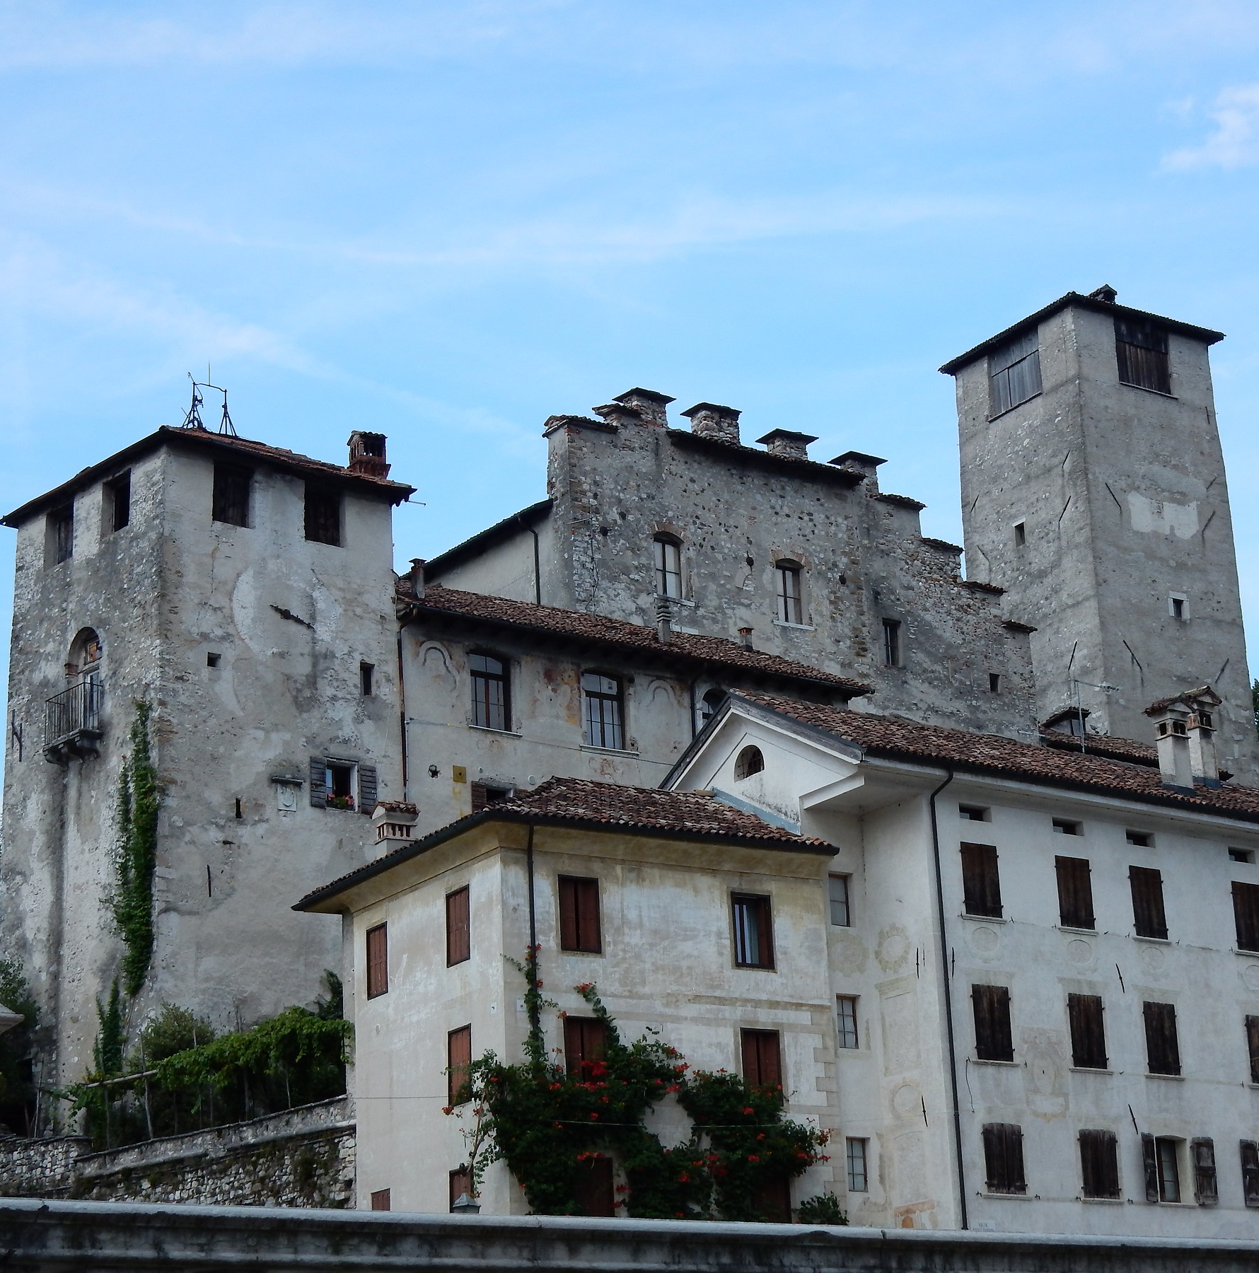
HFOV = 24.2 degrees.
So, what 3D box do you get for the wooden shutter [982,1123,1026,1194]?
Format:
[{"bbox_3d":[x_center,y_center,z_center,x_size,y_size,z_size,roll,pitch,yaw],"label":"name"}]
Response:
[{"bbox_3d":[7.091,9.875,55.585,1.054,1.318,0.060,11,-21,-38],"label":"wooden shutter"}]

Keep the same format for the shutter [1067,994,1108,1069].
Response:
[{"bbox_3d":[9.416,8.117,60.396,0.967,1.507,0.060,11,-21,-36],"label":"shutter"}]

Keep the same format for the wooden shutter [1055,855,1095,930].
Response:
[{"bbox_3d":[8.911,5.126,58.777,1.003,1.421,0.060,11,-21,-38],"label":"wooden shutter"}]

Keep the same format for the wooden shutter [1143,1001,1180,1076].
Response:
[{"bbox_3d":[12.007,9.097,66.384,1.003,1.617,0.080,11,-22,-35],"label":"wooden shutter"}]

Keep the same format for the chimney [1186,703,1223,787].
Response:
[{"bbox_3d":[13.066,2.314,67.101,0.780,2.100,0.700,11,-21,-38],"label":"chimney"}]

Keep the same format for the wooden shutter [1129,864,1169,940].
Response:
[{"bbox_3d":[10.620,5.451,60.150,0.971,1.452,0.060,11,-21,-38],"label":"wooden shutter"}]

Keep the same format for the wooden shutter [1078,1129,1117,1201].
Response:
[{"bbox_3d":[9.164,10.276,57.249,1.044,1.323,0.060,11,-21,-38],"label":"wooden shutter"}]

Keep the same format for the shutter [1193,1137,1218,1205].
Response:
[{"bbox_3d":[12.978,11.986,66.021,0.580,1.460,0.080,11,-22,-35],"label":"shutter"}]

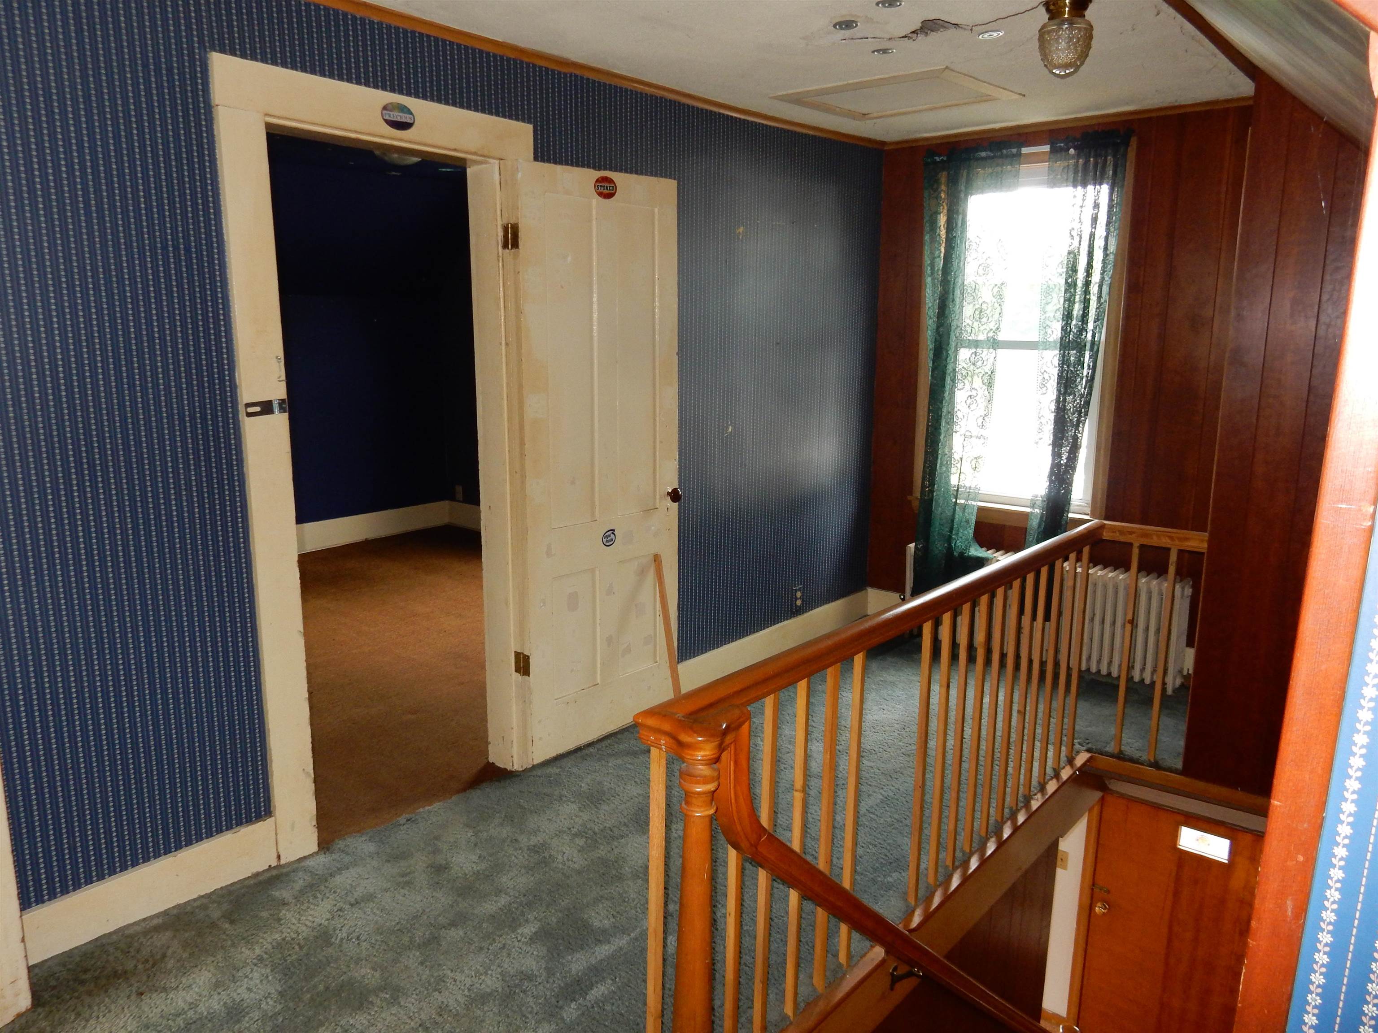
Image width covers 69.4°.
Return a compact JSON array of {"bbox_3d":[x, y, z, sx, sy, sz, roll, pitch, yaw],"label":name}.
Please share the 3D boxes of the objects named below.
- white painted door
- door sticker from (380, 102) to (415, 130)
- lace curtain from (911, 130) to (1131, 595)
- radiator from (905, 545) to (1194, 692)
[{"bbox_3d":[-0.302,-0.176,3.532,0.040,1.985,0.715,10,14,43],"label":"white painted door"},{"bbox_3d":[-0.815,-1.126,2.797,0.004,0.075,0.113,9,13,38],"label":"door sticker"},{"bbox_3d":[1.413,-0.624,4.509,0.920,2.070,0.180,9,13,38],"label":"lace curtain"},{"bbox_3d":[1.584,0.427,4.540,1.240,0.477,0.172,9,13,38],"label":"radiator"}]

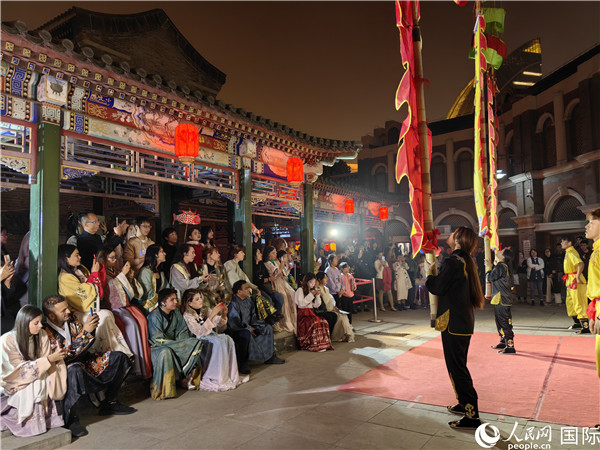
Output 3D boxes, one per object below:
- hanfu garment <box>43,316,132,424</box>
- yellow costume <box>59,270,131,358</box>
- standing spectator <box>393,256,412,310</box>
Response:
[{"bbox_3d":[-1.821,1.192,4.060,0.660,0.860,0.700,-4,-6,34],"label":"hanfu garment"},{"bbox_3d":[-2.220,0.920,5.120,0.760,1.020,0.560,-2,-4,17],"label":"yellow costume"},{"bbox_3d":[2.967,1.671,13.549,0.520,1.571,0.400,-1,-5,5],"label":"standing spectator"}]

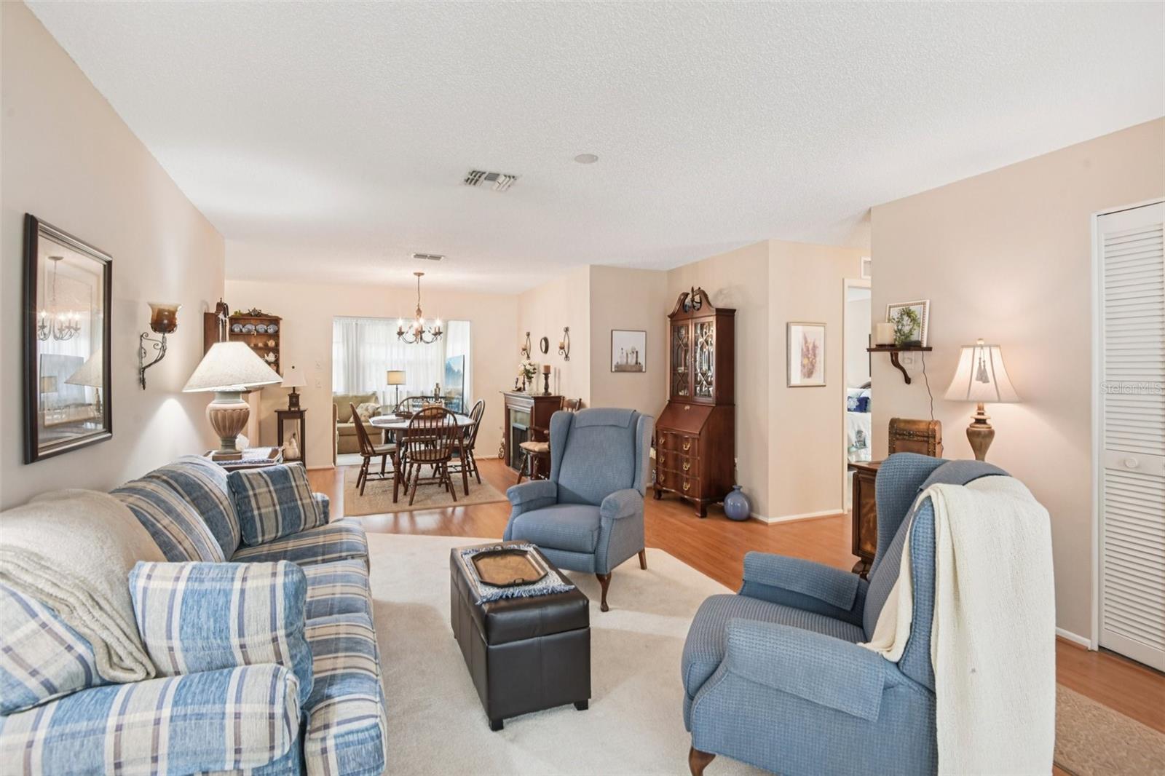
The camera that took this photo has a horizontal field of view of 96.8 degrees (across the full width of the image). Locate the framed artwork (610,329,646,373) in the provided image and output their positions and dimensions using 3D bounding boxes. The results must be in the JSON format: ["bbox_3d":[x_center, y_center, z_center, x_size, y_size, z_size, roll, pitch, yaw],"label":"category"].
[{"bbox_3d":[0.498,-0.409,5.670,0.445,0.475,0.025,-1,2,-24],"label":"framed artwork"}]

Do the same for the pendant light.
[{"bbox_3d":[-1.855,-0.917,5.930,0.510,0.830,0.510,-1,1,-25],"label":"pendant light"}]

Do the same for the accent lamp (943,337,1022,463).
[{"bbox_3d":[2.110,0.124,2.740,0.330,0.760,0.330,-1,2,-24],"label":"accent lamp"}]

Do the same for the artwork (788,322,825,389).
[{"bbox_3d":[2.025,-0.305,4.670,0.455,0.580,0.030,-1,1,-25],"label":"artwork"}]

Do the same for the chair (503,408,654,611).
[{"bbox_3d":[-0.028,0.675,3.300,0.750,1.060,0.860,1,1,25],"label":"chair"}]

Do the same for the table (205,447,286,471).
[{"bbox_3d":[-2.350,0.833,3.500,0.500,0.710,0.660,-1,1,-25],"label":"table"}]

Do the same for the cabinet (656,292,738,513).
[{"bbox_3d":[1.083,0.093,5.030,0.460,2.110,0.740,-1,2,-24],"label":"cabinet"}]

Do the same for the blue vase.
[{"bbox_3d":[1.356,1.008,4.550,0.240,0.310,0.240,0,1,0],"label":"blue vase"}]

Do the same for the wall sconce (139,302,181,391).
[{"bbox_3d":[-2.040,-0.208,2.502,0.160,0.425,0.130,-1,2,-24],"label":"wall sconce"}]

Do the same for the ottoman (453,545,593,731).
[{"bbox_3d":[-0.308,1.037,2.319,0.405,0.450,0.740,-1,2,-24],"label":"ottoman"}]

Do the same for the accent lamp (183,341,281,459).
[{"bbox_3d":[-2.119,0.071,3.130,0.490,0.715,0.490,-1,2,-24],"label":"accent lamp"}]

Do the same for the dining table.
[{"bbox_3d":[-1.858,0.745,5.980,1.080,0.740,1.700,-1,1,-25],"label":"dining table"}]

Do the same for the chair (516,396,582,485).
[{"bbox_3d":[-0.360,0.620,5.700,0.570,1.000,0.550,-1,2,-24],"label":"chair"}]

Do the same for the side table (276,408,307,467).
[{"bbox_3d":[-3.650,0.681,6.500,0.340,0.810,0.340,-1,2,-24],"label":"side table"}]

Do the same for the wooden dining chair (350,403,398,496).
[{"bbox_3d":[-2.277,0.643,5.760,0.560,0.965,0.480,-1,1,-26],"label":"wooden dining chair"}]

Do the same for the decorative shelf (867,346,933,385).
[{"bbox_3d":[2.010,-0.147,3.280,0.200,0.235,0.310,-1,1,-25],"label":"decorative shelf"}]

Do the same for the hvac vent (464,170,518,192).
[{"bbox_3d":[-0.547,-1.235,3.080,0.290,0.030,0.265,-1,1,-25],"label":"hvac vent"}]

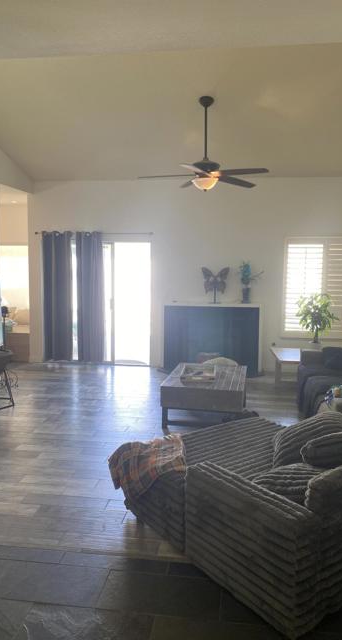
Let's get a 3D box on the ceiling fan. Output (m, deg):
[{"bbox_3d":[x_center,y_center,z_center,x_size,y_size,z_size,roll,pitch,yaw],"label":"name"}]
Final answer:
[{"bbox_3d":[0.380,-1.912,5.233,1.480,0.993,1.460,1,6,7],"label":"ceiling fan"}]

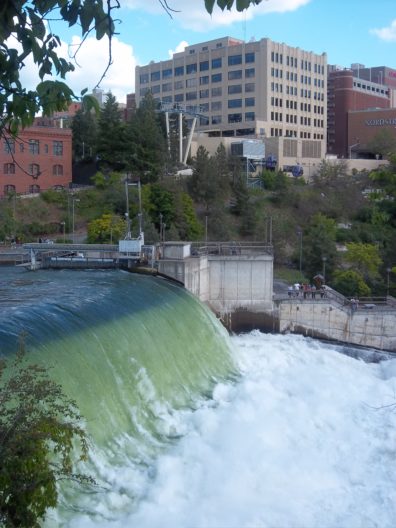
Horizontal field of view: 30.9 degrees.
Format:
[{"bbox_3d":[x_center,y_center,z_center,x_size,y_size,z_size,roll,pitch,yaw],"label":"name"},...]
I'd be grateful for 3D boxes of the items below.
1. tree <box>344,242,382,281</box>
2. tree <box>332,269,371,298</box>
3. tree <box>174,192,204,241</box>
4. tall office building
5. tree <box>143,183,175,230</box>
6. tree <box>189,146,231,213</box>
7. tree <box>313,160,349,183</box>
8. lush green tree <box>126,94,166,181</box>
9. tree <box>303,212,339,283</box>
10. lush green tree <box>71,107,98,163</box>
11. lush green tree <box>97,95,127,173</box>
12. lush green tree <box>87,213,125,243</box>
[{"bbox_3d":[24.009,-0.363,104.000,5.347,5.457,5.347,0,4,0],"label":"tree"},{"bbox_3d":[20.983,2.666,98.000,5.039,4.060,5.039,0,4,0],"label":"tree"},{"bbox_3d":[-1.482,-8.282,125.000,5.074,8.286,5.074,0,4,0],"label":"tree"},{"bbox_3d":[9.908,-47.909,233.207,55.413,39.587,30.355,4,5,43],"label":"tall office building"},{"bbox_3d":[-7.438,-10.828,135.000,5.845,8.948,5.845,0,4,0],"label":"tree"},{"bbox_3d":[2.406,-17.680,150.000,8.524,13.671,8.524,0,4,0],"label":"tree"},{"bbox_3d":[32.899,-23.215,178.000,8.670,5.899,8.670,0,4,0],"label":"tree"},{"bbox_3d":[-11.709,-28.762,163.000,8.822,20.259,8.822,0,4,0],"label":"lush green tree"},{"bbox_3d":[18.284,-2.612,107.000,5.212,10.048,5.212,0,4,0],"label":"tree"},{"bbox_3d":[-27.864,-31.792,176.000,6.668,13.611,6.668,0,4,0],"label":"lush green tree"},{"bbox_3d":[-20.513,-31.790,172.000,7.447,18.527,7.447,0,4,0],"label":"lush green tree"},{"bbox_3d":[-16.774,-6.619,130.000,6.684,5.386,6.684,0,4,0],"label":"lush green tree"}]

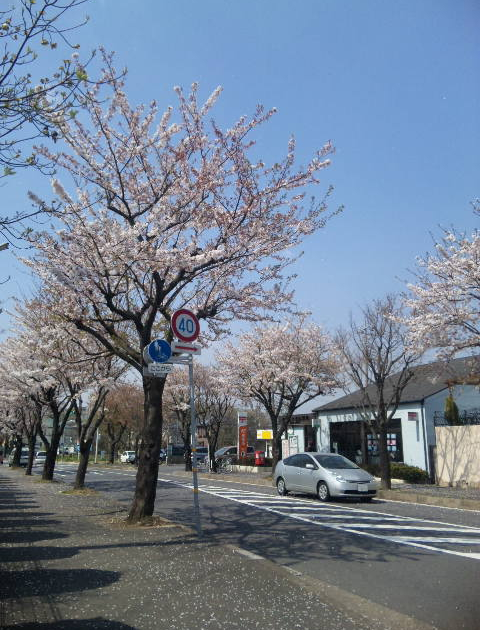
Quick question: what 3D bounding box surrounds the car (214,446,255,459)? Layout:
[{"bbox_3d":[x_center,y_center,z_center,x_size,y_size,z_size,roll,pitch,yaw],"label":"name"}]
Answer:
[{"bbox_3d":[-0.568,11.531,43.502,1.730,1.700,4.500,-12,-19,40],"label":"car"}]

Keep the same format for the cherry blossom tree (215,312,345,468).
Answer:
[{"bbox_3d":[2.289,4.438,29.524,6.600,8.800,6.500,0,-14,0],"label":"cherry blossom tree"}]

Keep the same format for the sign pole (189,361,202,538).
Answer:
[{"bbox_3d":[-0.783,2.110,9.358,0.080,3.291,0.080,-4,-14,-1],"label":"sign pole"}]

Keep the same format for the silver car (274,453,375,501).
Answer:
[{"bbox_3d":[2.817,5.491,18.312,1.725,1.490,4.445,7,-16,-24],"label":"silver car"}]

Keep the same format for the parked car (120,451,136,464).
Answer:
[{"bbox_3d":[-13.803,17.725,66.678,1.600,1.560,3.800,8,-16,-28],"label":"parked car"}]

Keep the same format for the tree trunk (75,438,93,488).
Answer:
[{"bbox_3d":[-6.392,6.005,21.787,0.580,2.000,0.520,7,-16,-24],"label":"tree trunk"}]

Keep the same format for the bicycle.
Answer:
[{"bbox_3d":[-1.002,9.753,34.663,0.550,1.040,1.650,7,-16,-24],"label":"bicycle"}]

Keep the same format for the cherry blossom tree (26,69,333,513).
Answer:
[{"bbox_3d":[-1.398,-0.925,12.831,7.400,11.000,7.000,7,-16,-24],"label":"cherry blossom tree"}]

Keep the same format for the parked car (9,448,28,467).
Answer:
[{"bbox_3d":[-21.114,13.593,51.232,1.680,1.760,4.300,7,-16,-27],"label":"parked car"}]

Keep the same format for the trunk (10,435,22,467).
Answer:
[{"bbox_3d":[-19.990,12.265,47.944,0.850,2.800,0.800,7,-16,-24],"label":"trunk"}]

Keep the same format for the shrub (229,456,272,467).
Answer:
[{"bbox_3d":[0.690,9.987,36.484,1.100,0.680,4.300,6,-15,-24],"label":"shrub"}]

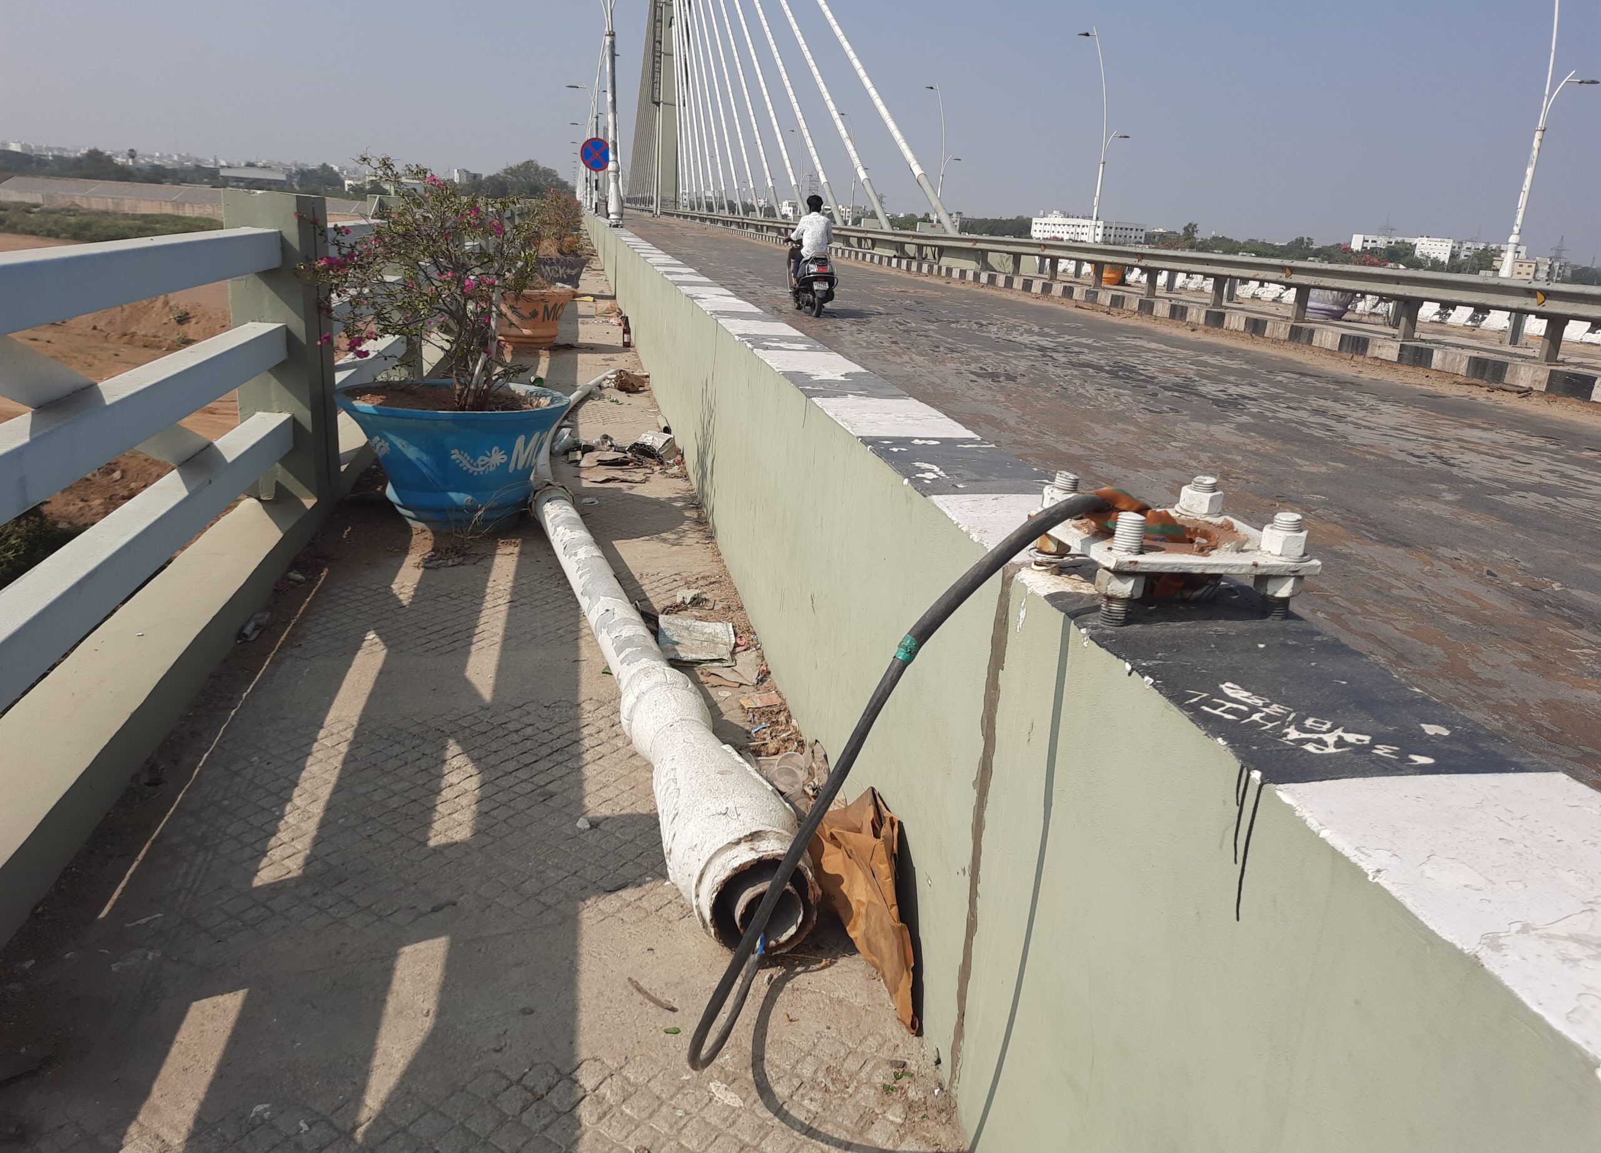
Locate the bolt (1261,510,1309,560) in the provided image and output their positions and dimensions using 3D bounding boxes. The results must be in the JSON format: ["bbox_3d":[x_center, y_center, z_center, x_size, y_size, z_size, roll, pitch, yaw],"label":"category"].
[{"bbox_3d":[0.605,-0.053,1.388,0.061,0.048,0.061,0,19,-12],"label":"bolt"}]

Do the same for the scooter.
[{"bbox_3d":[0.134,-4.343,15.825,0.680,1.130,1.800,0,19,-12],"label":"scooter"}]

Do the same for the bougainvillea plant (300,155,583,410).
[{"bbox_3d":[-1.476,-1.211,4.551,1.076,0.979,0.979,0,19,-12],"label":"bougainvillea plant"}]

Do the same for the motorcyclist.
[{"bbox_3d":[0.166,-4.705,15.620,0.580,1.270,0.750,0,19,-12],"label":"motorcyclist"}]

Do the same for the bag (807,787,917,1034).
[{"bbox_3d":[0.113,0.575,2.087,0.147,0.352,0.391,0,19,-12],"label":"bag"}]

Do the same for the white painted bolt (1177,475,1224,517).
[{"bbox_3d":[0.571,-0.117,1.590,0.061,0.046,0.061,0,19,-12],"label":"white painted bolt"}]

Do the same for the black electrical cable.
[{"bbox_3d":[0.088,0.319,1.699,0.489,1.037,0.587,0,19,-12],"label":"black electrical cable"}]

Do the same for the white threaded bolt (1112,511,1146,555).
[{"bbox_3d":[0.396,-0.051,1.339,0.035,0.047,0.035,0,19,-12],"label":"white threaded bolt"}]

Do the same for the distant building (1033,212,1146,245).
[{"bbox_3d":[136.352,-164.746,525.000,29.000,15.000,46.000,-7,21,-31],"label":"distant building"}]

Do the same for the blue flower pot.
[{"bbox_3d":[-1.487,-0.527,4.824,0.949,0.528,0.949,0,19,-12],"label":"blue flower pot"}]

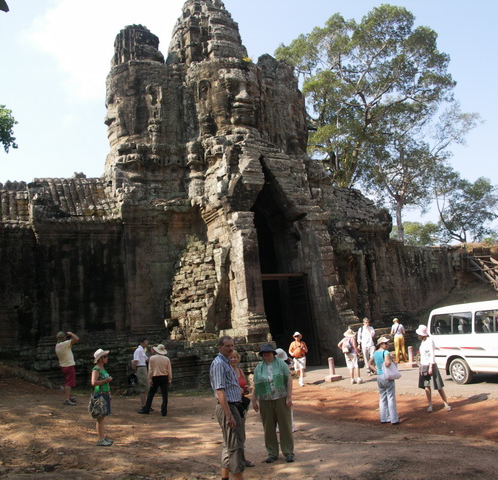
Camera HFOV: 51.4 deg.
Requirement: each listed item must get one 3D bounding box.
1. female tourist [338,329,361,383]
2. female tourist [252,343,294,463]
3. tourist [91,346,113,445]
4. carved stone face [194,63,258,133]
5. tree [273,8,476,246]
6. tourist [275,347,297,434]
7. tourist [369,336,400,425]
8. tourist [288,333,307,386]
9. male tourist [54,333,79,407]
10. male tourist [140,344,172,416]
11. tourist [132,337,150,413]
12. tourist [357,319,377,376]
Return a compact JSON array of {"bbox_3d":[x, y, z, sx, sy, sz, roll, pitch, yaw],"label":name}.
[{"bbox_3d":[2.990,3.450,15.400,0.600,1.674,0.450,-9,-11,30],"label":"female tourist"},{"bbox_3d":[0.335,2.307,7.400,0.600,1.657,0.360,-6,-10,5],"label":"female tourist"},{"bbox_3d":[-2.576,2.755,9.100,0.400,1.667,0.480,-7,-10,15],"label":"tourist"},{"bbox_3d":[-1.153,-6.809,25.000,2.800,3.100,1.700,1,-11,-30],"label":"carved stone face"},{"bbox_3d":[10.098,-9.596,41.000,16.054,19.610,15.051,-5,-10,0],"label":"tree"},{"bbox_3d":[0.727,2.868,9.900,0.550,1.556,0.520,-2,-10,-6],"label":"tourist"},{"bbox_3d":[2.574,2.653,9.800,0.560,1.609,0.440,-11,-12,39],"label":"tourist"},{"bbox_3d":[1.539,3.701,16.100,0.580,1.657,0.460,-4,-10,3],"label":"tourist"},{"bbox_3d":[-4.241,2.993,12.100,0.500,1.730,0.500,-2,-10,-15],"label":"male tourist"},{"bbox_3d":[-2.174,3.280,12.100,0.680,1.646,0.450,-2,-10,-7],"label":"male tourist"},{"bbox_3d":[-2.554,3.191,12.300,0.550,1.722,0.520,-3,-10,-3],"label":"tourist"},{"bbox_3d":[3.709,3.356,16.200,0.520,1.784,0.380,-3,-10,-10],"label":"tourist"}]

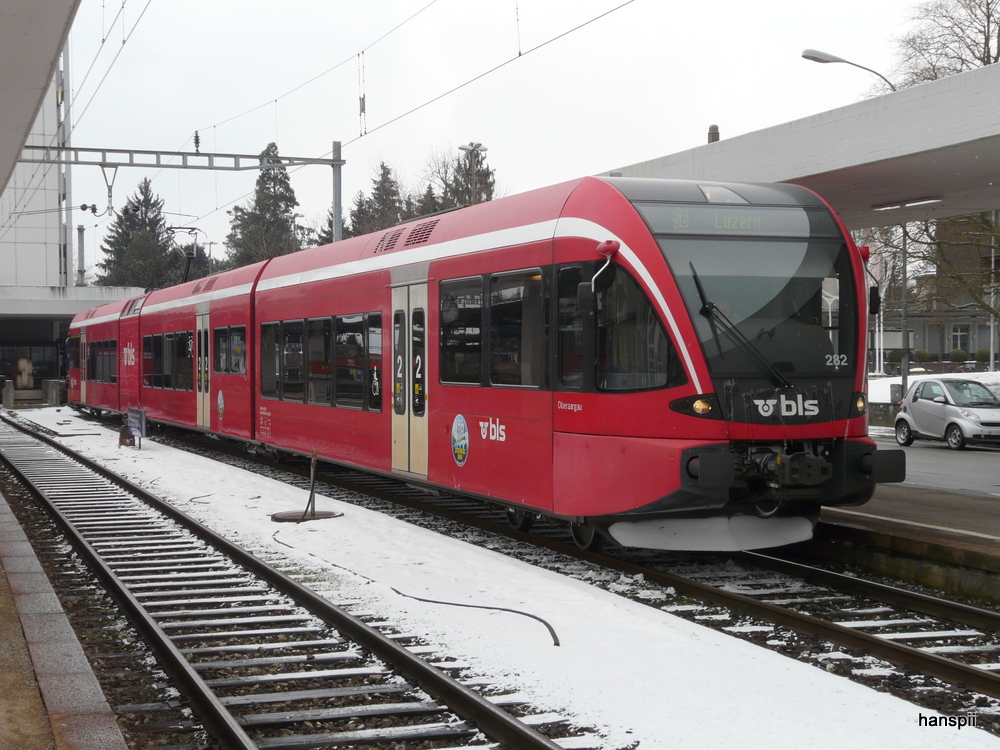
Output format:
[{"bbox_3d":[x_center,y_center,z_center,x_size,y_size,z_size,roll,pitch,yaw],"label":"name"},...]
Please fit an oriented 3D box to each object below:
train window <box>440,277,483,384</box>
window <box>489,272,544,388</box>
[{"bbox_3d":[-0.405,-0.492,18.216,0.080,1.198,1.483,0,1,-20],"label":"train window"},{"bbox_3d":[0.197,-0.471,16.596,0.080,1.189,1.531,0,1,-20],"label":"window"}]

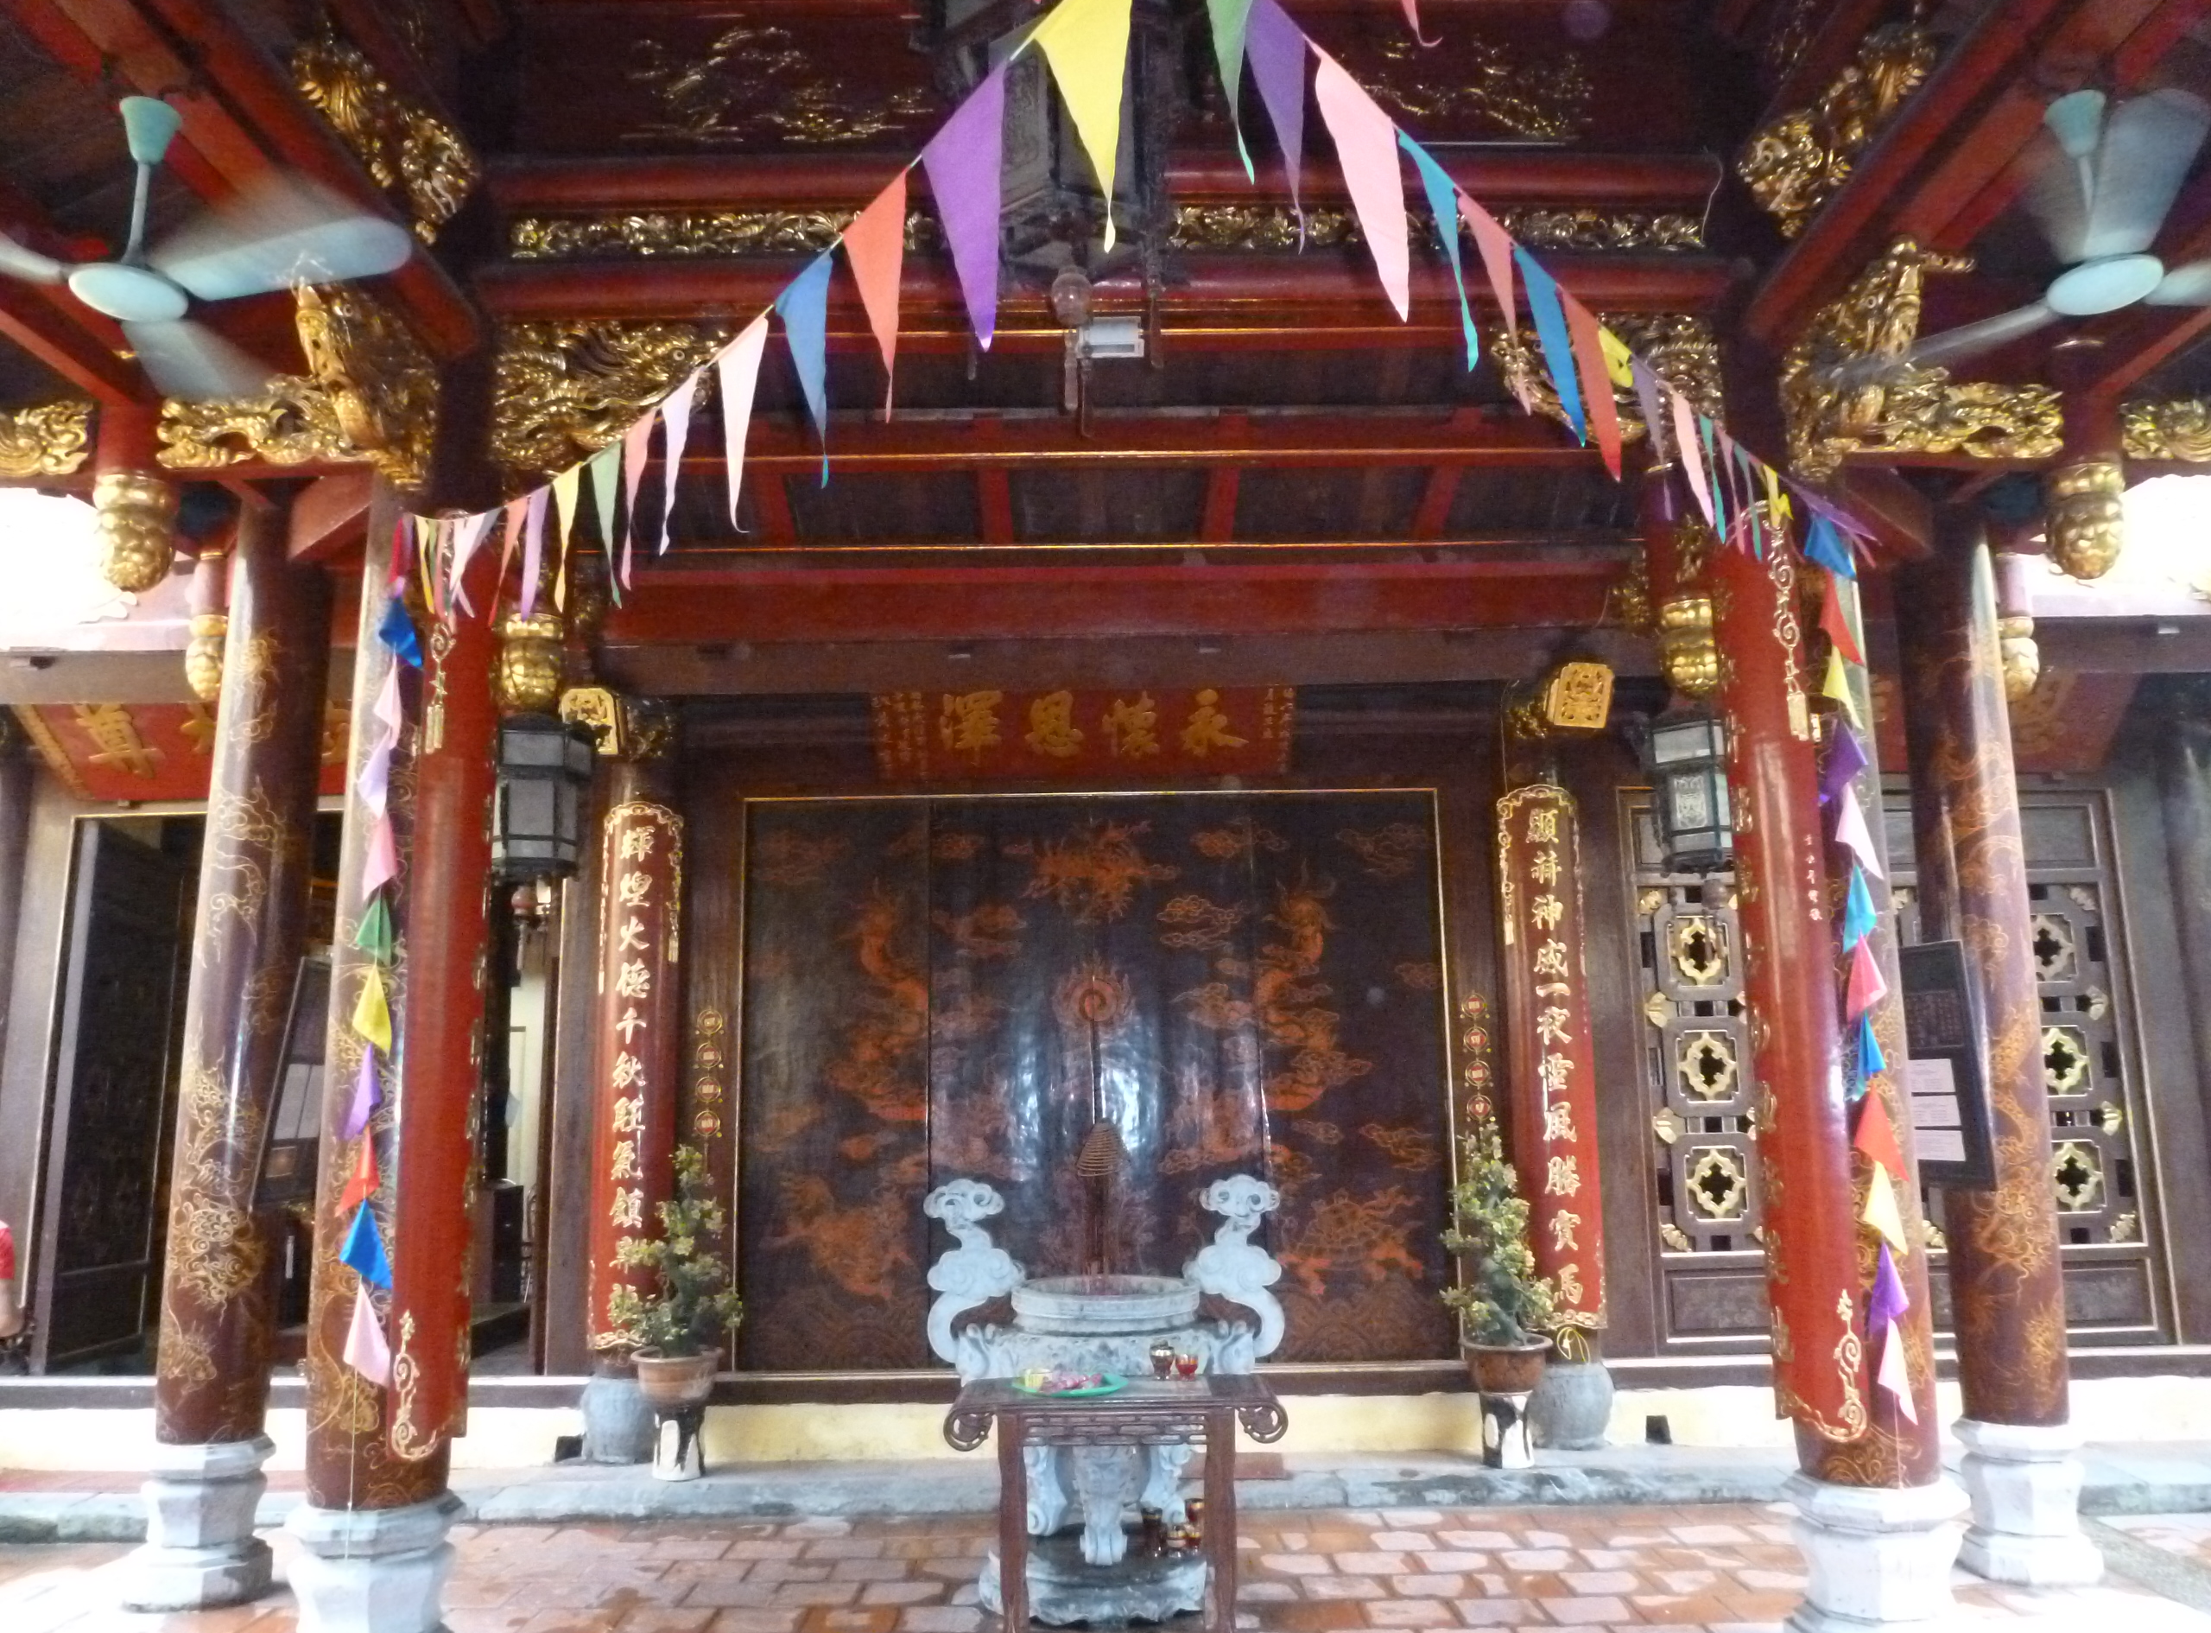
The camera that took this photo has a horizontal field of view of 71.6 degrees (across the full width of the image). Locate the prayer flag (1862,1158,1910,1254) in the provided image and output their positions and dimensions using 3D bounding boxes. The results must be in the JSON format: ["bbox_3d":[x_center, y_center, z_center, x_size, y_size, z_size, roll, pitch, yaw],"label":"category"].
[{"bbox_3d":[2.169,1.080,4.259,0.126,0.259,0.060,-1,-10,-1],"label":"prayer flag"}]

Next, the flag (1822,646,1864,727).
[{"bbox_3d":[2.296,-0.404,4.778,0.125,0.250,0.070,-1,-11,0],"label":"flag"}]

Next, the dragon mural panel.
[{"bbox_3d":[-0.046,1.093,6.551,3.054,2.426,0.070,-1,-10,-1],"label":"dragon mural panel"}]

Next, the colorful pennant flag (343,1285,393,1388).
[{"bbox_3d":[-2.021,1.422,4.200,0.133,0.278,0.060,-1,-10,-1],"label":"colorful pennant flag"}]

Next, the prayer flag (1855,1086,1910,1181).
[{"bbox_3d":[2.177,0.888,4.293,0.145,0.256,0.060,-1,-10,-1],"label":"prayer flag"}]

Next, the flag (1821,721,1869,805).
[{"bbox_3d":[2.276,-0.162,4.719,0.125,0.250,0.070,-1,-11,0],"label":"flag"}]

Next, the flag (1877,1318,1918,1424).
[{"bbox_3d":[2.162,1.513,4.184,0.110,0.282,0.060,-1,-10,-1],"label":"flag"}]

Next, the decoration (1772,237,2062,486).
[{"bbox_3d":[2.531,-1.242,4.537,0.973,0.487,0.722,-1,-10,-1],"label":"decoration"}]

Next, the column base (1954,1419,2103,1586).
[{"bbox_3d":[2.960,2.177,4.932,0.363,0.451,0.363,-1,-10,-1],"label":"column base"}]

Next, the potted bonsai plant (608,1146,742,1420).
[{"bbox_3d":[-1.813,1.966,6.477,0.520,1.100,0.480,-1,-11,0],"label":"potted bonsai plant"}]

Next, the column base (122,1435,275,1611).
[{"bbox_3d":[-3.125,2.406,5.337,0.440,0.520,0.440,-1,-11,0],"label":"column base"}]

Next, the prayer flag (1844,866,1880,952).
[{"bbox_3d":[2.279,0.268,4.622,0.105,0.260,0.070,-1,-11,0],"label":"prayer flag"}]

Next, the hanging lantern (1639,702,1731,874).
[{"bbox_3d":[2.367,-0.106,6.208,0.390,0.660,0.360,-1,-11,0],"label":"hanging lantern"}]

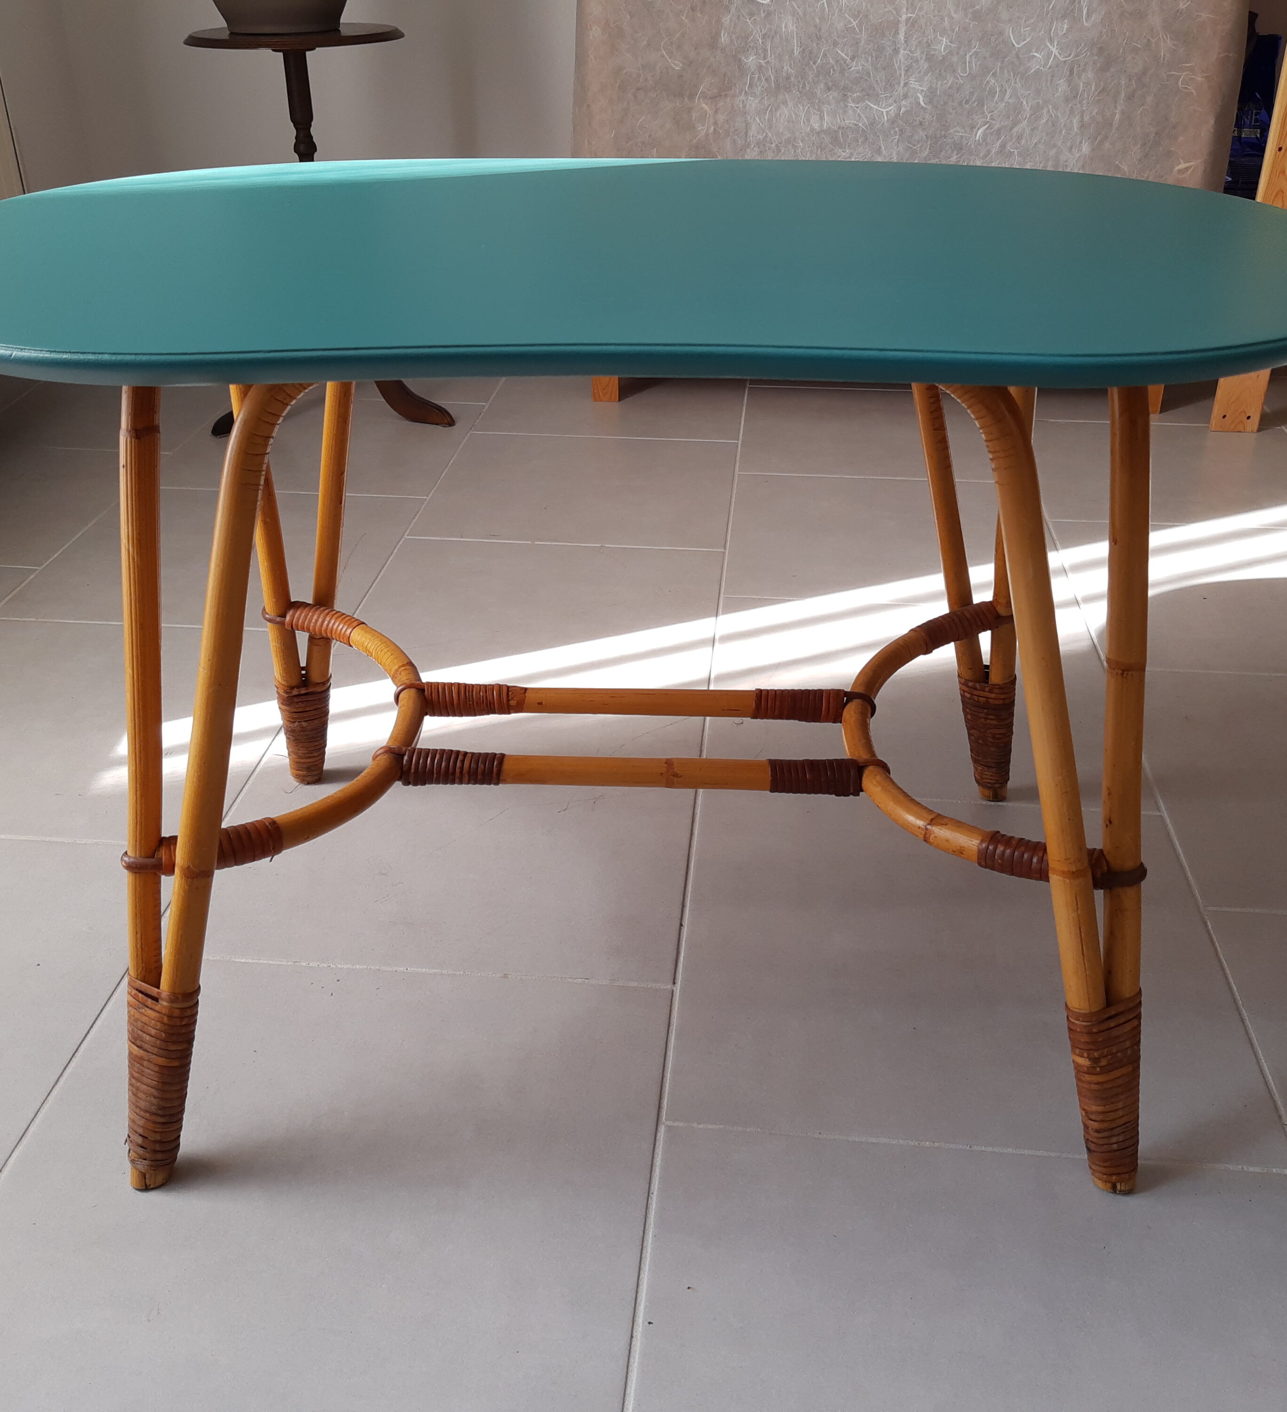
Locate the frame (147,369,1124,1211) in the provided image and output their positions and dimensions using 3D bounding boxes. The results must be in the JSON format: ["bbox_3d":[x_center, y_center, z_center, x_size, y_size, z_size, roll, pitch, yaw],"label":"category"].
[{"bbox_3d":[-0.005,-0.036,1.066,0.700,0.556,0.527,1,30,1],"label":"frame"}]

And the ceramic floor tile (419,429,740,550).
[{"bbox_3d":[-0.088,-0.331,2.154,0.449,0.010,0.449,3,30,5],"label":"ceramic floor tile"}]

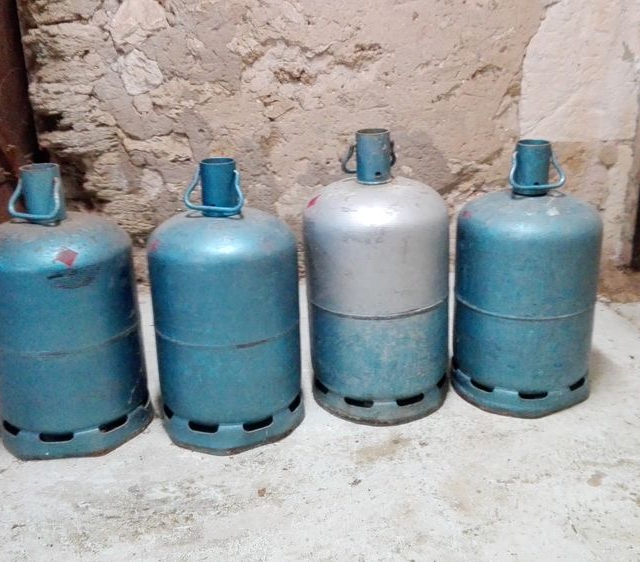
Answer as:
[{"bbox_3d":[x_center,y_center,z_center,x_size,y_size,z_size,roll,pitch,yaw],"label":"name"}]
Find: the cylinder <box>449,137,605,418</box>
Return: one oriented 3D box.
[{"bbox_3d":[0.464,-0.024,1.615,0.316,0.571,0.316,-2,20,0],"label":"cylinder"}]

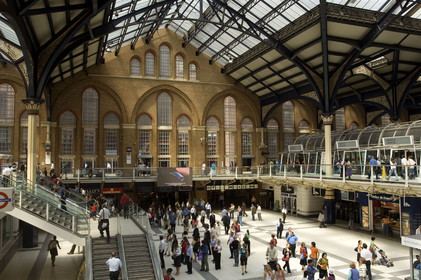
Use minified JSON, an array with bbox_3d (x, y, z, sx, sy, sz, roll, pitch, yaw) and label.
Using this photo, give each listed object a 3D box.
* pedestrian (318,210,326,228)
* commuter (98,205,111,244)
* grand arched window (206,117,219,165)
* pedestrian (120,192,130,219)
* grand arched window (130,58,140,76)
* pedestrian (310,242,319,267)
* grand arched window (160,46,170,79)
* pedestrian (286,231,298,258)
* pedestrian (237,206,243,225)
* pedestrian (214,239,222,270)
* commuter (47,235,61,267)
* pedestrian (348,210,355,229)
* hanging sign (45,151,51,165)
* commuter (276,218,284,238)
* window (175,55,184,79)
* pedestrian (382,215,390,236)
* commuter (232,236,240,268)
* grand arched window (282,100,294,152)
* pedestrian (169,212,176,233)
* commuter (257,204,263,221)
[{"bbox_3d":[10.473,7.424,36.127,0.480,1.659,0.520,1,-4,-18],"label":"pedestrian"},{"bbox_3d":[-4.801,3.806,17.548,0.570,1.740,0.520,1,-3,-19],"label":"commuter"},{"bbox_3d":[0.274,0.225,48.007,1.589,6.383,0.350,1,-3,-19],"label":"grand arched window"},{"bbox_3d":[-5.596,4.311,25.347,0.620,1.735,0.400,1,-3,-19],"label":"pedestrian"},{"bbox_3d":[-9.500,-9.223,49.050,1.190,2.260,0.300,1,-3,-19],"label":"grand arched window"},{"bbox_3d":[5.896,6.619,22.025,0.380,1.700,0.520,2,-4,-30],"label":"pedestrian"},{"bbox_3d":[-5.837,-10.086,49.797,1.338,4.342,0.300,1,-3,-19],"label":"grand arched window"},{"bbox_3d":[5.296,6.754,24.894,0.580,1.673,0.420,-2,-4,28],"label":"pedestrian"},{"bbox_3d":[2.830,7.303,36.850,0.420,1.830,0.520,0,-3,-6],"label":"pedestrian"},{"bbox_3d":[0.453,6.619,22.180,0.500,1.675,0.360,-1,-4,9],"label":"pedestrian"},{"bbox_3d":[-9.272,6.593,22.848,0.720,1.776,0.500,1,-3,-19],"label":"commuter"},{"bbox_3d":[13.122,7.401,35.940,0.520,1.645,0.380,0,-3,6],"label":"pedestrian"},{"bbox_3d":[-18.464,2.074,43.948,0.569,1.457,0.200,1,-3,-19],"label":"hanging sign"},{"bbox_3d":[5.780,7.385,32.144,0.550,1.633,0.400,-2,-3,24],"label":"commuter"},{"bbox_3d":[-4.029,-9.671,50.964,1.170,3.170,0.300,1,-3,-19],"label":"window"},{"bbox_3d":[14.572,7.145,31.986,0.550,1.699,0.380,-3,-4,40],"label":"pedestrian"},{"bbox_3d":[1.546,6.668,23.010,0.520,1.738,0.380,2,-4,-37],"label":"commuter"},{"bbox_3d":[11.152,-1.816,55.130,1.850,7.606,0.300,1,-3,-19],"label":"grand arched window"},{"bbox_3d":[-3.353,7.359,34.467,0.550,1.777,0.330,0,-4,-3],"label":"pedestrian"},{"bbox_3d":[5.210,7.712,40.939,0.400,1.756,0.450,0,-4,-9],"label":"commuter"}]

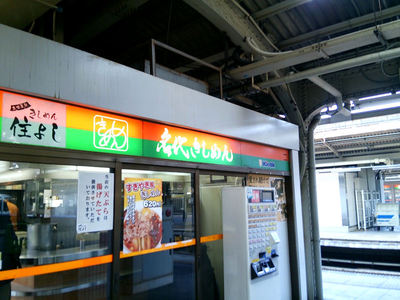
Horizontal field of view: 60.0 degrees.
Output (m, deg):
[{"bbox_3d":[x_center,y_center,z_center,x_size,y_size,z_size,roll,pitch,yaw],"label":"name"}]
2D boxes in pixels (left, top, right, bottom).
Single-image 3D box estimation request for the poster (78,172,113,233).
[{"bbox_3d":[-0.751,0.373,2.514,0.010,0.420,0.297,-7,-10,40],"label":"poster"}]

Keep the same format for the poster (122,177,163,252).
[{"bbox_3d":[-0.473,0.539,2.925,0.010,0.594,0.420,-7,-10,40],"label":"poster"}]

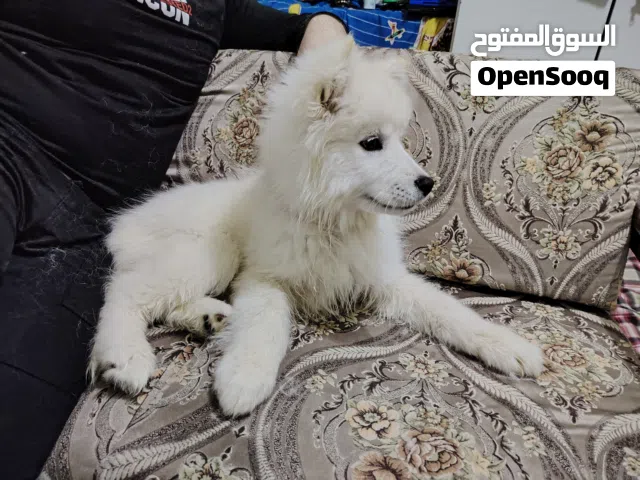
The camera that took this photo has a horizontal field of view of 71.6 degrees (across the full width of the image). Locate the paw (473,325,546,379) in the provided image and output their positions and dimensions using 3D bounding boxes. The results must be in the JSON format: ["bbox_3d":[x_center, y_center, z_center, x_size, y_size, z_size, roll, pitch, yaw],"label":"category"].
[{"bbox_3d":[0.285,0.167,0.670,0.092,0.055,0.064,15,32,22],"label":"paw"}]

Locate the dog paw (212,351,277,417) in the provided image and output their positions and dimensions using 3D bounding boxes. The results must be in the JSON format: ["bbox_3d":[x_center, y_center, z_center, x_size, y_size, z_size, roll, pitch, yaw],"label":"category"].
[{"bbox_3d":[-0.100,0.192,0.602,0.072,0.055,0.087,4,29,4],"label":"dog paw"}]

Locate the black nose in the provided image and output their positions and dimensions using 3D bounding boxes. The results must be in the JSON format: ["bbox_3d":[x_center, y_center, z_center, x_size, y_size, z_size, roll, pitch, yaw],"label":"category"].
[{"bbox_3d":[0.146,-0.075,0.622,0.025,0.026,0.030,10,30,14],"label":"black nose"}]

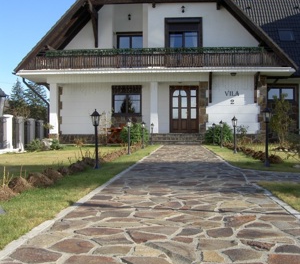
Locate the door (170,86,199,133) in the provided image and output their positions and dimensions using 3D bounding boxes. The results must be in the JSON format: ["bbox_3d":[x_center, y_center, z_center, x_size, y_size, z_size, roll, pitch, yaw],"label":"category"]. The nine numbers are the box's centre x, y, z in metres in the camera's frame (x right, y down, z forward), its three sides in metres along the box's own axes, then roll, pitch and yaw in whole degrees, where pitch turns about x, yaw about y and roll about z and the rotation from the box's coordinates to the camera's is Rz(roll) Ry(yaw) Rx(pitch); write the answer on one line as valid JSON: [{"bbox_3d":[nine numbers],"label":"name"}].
[{"bbox_3d":[1.645,-1.063,21.300,1.390,2.230,0.130,0,0,4],"label":"door"}]

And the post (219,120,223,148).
[{"bbox_3d":[2.469,0.086,15.500,0.160,0.945,0.160,0,0,4],"label":"post"}]

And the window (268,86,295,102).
[{"bbox_3d":[6.582,-1.877,22.560,1.330,0.720,0.120,0,0,4],"label":"window"}]

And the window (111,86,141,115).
[{"bbox_3d":[-1.092,-1.484,21.500,1.370,1.400,0.130,0,0,4],"label":"window"}]

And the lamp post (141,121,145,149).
[{"bbox_3d":[-0.226,0.122,15.700,0.160,0.940,0.160,0,0,4],"label":"lamp post"}]

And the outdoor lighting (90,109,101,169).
[{"bbox_3d":[-0.855,0.117,7.200,0.160,0.950,0.160,0,0,4],"label":"outdoor lighting"}]

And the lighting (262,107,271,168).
[{"bbox_3d":[1.884,0.085,7.250,0.160,0.950,0.160,0,0,4],"label":"lighting"}]

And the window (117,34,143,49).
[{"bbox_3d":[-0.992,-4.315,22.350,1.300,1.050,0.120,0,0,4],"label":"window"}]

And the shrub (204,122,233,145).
[{"bbox_3d":[3.154,0.069,20.600,1.300,1.030,1.150,0,0,4],"label":"shrub"}]

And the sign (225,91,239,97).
[{"bbox_3d":[3.812,-1.771,20.950,0.670,0.260,0.040,0,0,4],"label":"sign"}]

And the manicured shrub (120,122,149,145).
[{"bbox_3d":[-0.636,0.076,19.100,1.220,0.920,1.100,0,0,4],"label":"manicured shrub"}]

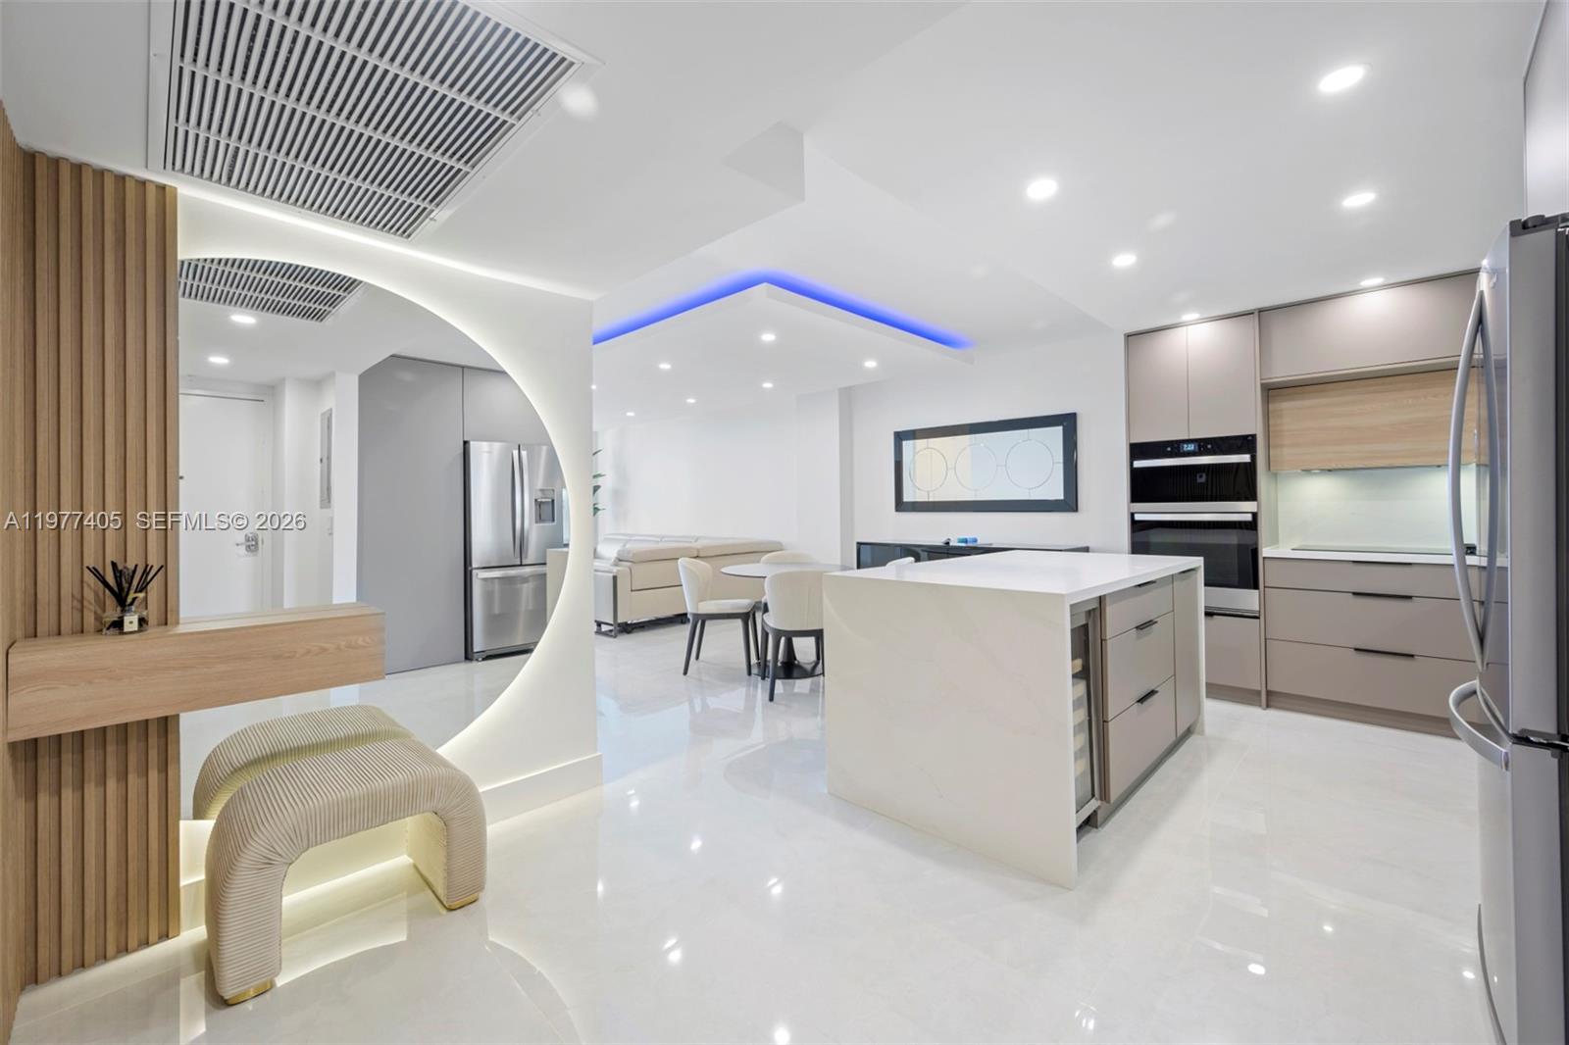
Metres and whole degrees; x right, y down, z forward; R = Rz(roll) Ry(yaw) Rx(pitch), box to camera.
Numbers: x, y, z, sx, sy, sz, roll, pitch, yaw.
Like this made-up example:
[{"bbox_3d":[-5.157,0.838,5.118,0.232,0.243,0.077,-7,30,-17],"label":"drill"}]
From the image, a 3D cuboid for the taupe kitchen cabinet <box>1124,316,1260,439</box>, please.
[{"bbox_3d":[2.749,-0.885,4.049,0.692,0.725,0.585,0,0,45],"label":"taupe kitchen cabinet"}]

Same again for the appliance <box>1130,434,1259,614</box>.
[{"bbox_3d":[2.751,0.005,4.035,0.682,1.059,0.600,0,0,45],"label":"appliance"}]

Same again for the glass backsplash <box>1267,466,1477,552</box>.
[{"bbox_3d":[3.565,-0.076,3.643,0.970,0.477,0.015,0,0,45],"label":"glass backsplash"}]

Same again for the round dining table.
[{"bbox_3d":[0.034,0.749,4.662,1.050,0.756,1.050,-1,0,0],"label":"round dining table"}]

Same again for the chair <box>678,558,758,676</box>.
[{"bbox_3d":[-0.516,0.713,4.756,0.580,0.840,0.530,-1,0,6],"label":"chair"}]

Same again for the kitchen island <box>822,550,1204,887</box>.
[{"bbox_3d":[1.178,0.662,2.865,0.989,0.914,1.859,0,0,45],"label":"kitchen island"}]

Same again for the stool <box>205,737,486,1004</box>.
[{"bbox_3d":[-1.284,0.939,1.798,0.442,0.420,0.618,0,0,45],"label":"stool"}]

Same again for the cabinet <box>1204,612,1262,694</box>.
[{"bbox_3d":[2.772,0.773,4.049,0.684,0.450,0.585,0,0,45],"label":"cabinet"}]

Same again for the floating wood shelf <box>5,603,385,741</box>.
[{"bbox_3d":[-1.561,0.388,1.703,0.220,0.203,0.727,0,0,45],"label":"floating wood shelf"}]

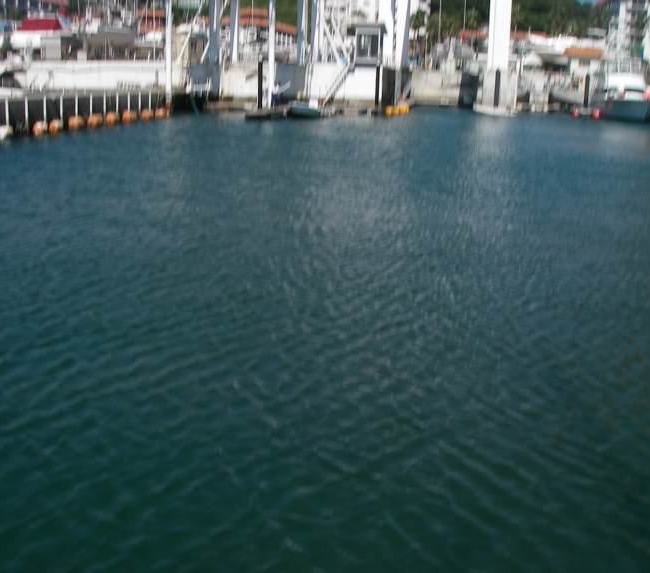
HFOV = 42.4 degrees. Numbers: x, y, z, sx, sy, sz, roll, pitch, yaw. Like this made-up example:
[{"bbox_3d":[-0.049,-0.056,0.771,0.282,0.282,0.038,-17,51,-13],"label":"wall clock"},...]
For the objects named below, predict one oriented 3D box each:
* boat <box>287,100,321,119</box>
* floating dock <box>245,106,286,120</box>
[{"bbox_3d":[-1.363,-11.754,55.758,2.400,1.050,1.150,13,18,38],"label":"boat"},{"bbox_3d":[-4.047,-11.907,57.838,1.900,0.450,7.500,2,14,3],"label":"floating dock"}]

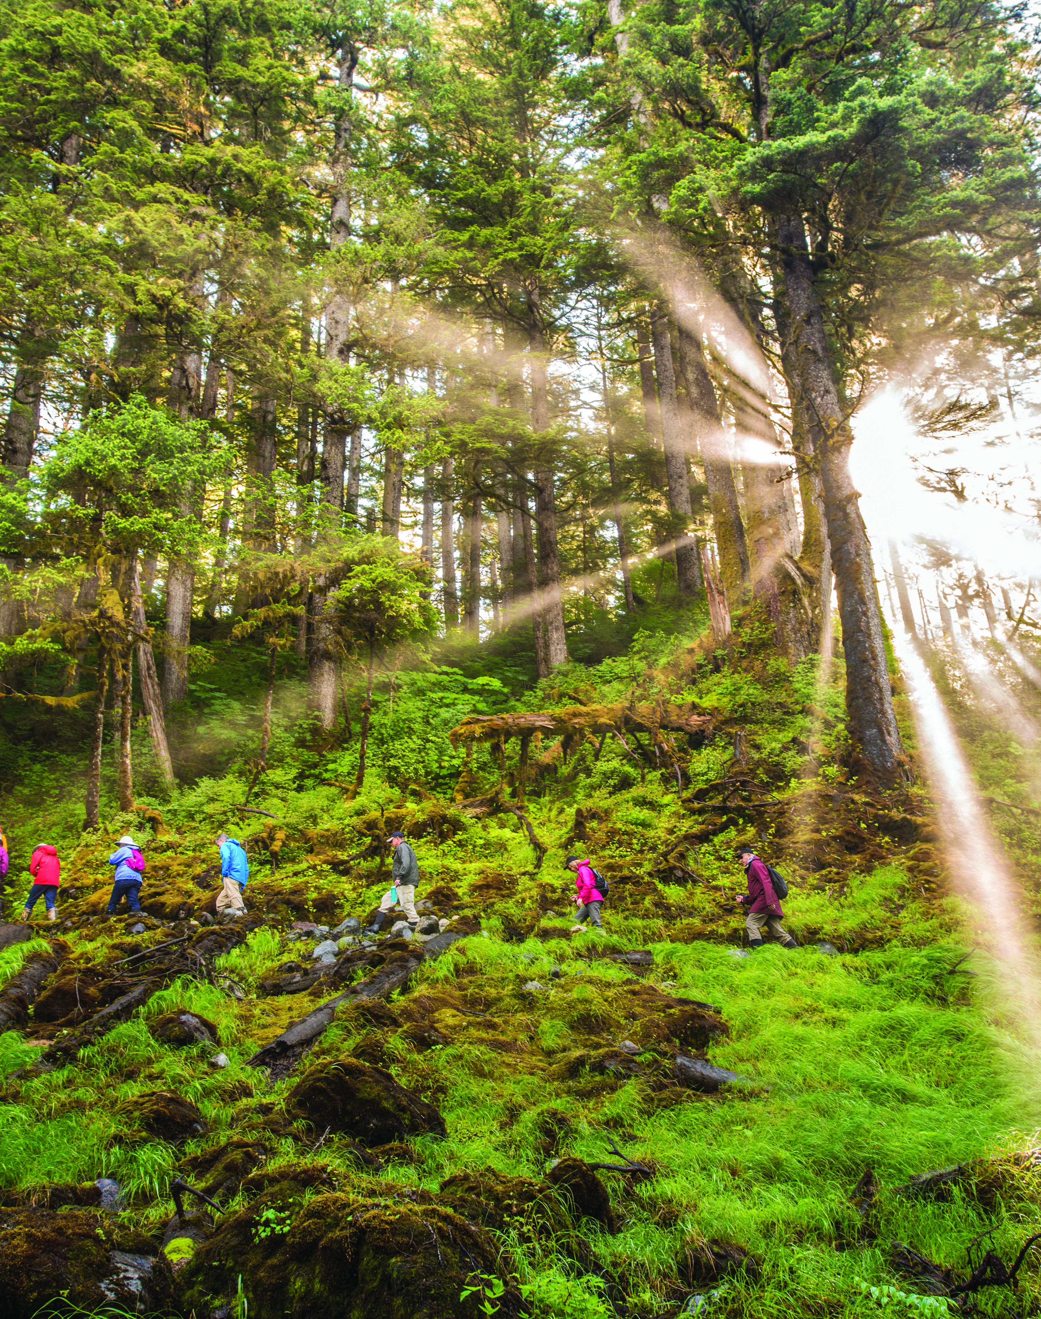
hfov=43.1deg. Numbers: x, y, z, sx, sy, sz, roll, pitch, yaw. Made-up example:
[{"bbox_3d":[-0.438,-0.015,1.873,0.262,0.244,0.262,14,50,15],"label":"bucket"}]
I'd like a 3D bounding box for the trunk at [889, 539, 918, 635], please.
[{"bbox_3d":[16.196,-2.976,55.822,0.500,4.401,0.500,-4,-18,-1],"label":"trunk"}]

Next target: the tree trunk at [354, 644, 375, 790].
[{"bbox_3d":[-3.580,1.306,30.258,0.177,3.472,0.177,5,-23,-7],"label":"tree trunk"}]

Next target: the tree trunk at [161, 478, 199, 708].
[{"bbox_3d":[-11.042,-2.102,42.830,0.747,7.915,0.747,4,-23,-15],"label":"tree trunk"}]

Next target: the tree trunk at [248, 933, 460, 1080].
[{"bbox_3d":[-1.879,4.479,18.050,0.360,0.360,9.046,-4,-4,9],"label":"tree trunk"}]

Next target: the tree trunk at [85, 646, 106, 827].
[{"bbox_3d":[-9.957,1.780,30.961,0.271,4.572,0.271,3,-23,-18],"label":"tree trunk"}]

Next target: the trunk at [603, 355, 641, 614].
[{"bbox_3d":[3.916,-7.053,52.375,0.367,11.454,0.367,-5,-23,5],"label":"trunk"}]

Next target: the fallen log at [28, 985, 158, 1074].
[{"bbox_3d":[-5.052,4.383,15.950,0.280,0.280,4.110,-1,-4,1],"label":"fallen log"}]

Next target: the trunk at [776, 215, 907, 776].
[{"bbox_3d":[7.587,-4.403,31.969,1.106,15.451,1.106,-8,-23,14],"label":"trunk"}]

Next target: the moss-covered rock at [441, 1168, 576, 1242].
[{"bbox_3d":[-0.083,3.650,8.800,0.881,0.483,0.700,-1,-18,-1],"label":"moss-covered rock"}]

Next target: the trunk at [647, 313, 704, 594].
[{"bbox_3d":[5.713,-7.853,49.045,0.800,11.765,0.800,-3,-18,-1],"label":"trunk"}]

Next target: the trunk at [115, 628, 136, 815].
[{"bbox_3d":[-9.528,1.392,31.985,0.280,4.750,0.280,1,-22,-17],"label":"trunk"}]

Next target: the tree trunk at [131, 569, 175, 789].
[{"bbox_3d":[-9.559,0.415,34.232,0.359,6.379,0.359,-8,-20,-16],"label":"tree trunk"}]

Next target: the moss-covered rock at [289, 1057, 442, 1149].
[{"bbox_3d":[-1.325,3.760,11.200,1.298,0.759,1.050,1,-18,-6],"label":"moss-covered rock"}]

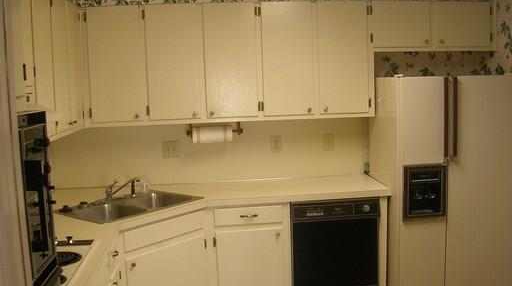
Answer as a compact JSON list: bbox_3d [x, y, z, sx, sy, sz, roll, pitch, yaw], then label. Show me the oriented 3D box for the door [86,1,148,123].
[{"bbox_3d":[-0.955,-0.533,3.827,0.347,0.782,0.022,-2,6,-5],"label":"door"}]

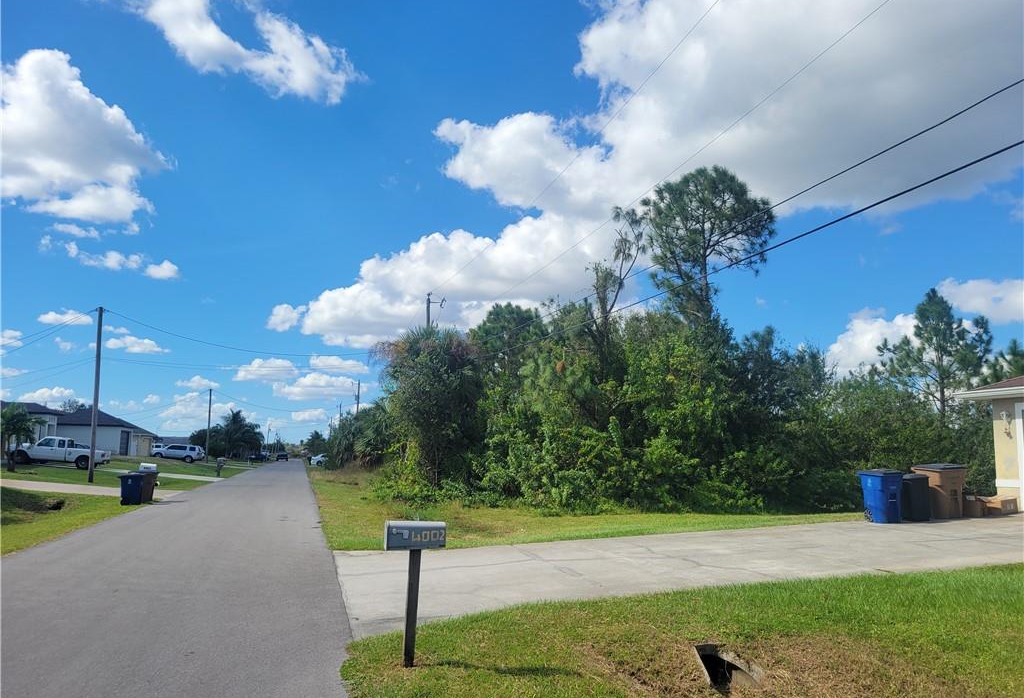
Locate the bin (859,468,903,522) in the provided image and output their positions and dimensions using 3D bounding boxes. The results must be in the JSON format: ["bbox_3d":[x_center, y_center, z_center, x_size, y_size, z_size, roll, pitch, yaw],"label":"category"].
[{"bbox_3d":[7.844,3.128,16.400,0.620,1.060,0.730,2,-8,-15],"label":"bin"}]

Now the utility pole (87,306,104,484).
[{"bbox_3d":[-19.212,2.051,35.500,0.300,8.200,0.300,2,-8,-15],"label":"utility pole"}]

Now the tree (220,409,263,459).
[{"bbox_3d":[-37.135,11.987,106.000,5.700,7.100,5.700,2,-8,-15],"label":"tree"}]

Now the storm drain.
[{"bbox_3d":[2.072,3.051,7.400,0.550,0.350,0.500,2,-8,-15],"label":"storm drain"}]

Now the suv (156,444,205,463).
[{"bbox_3d":[-34.579,10.847,80.000,4.800,1.800,1.950,2,-8,-15],"label":"suv"}]

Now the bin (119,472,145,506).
[{"bbox_3d":[-13.002,4.761,26.300,0.730,1.060,0.620,2,-8,-15],"label":"bin"}]

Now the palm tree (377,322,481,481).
[{"bbox_3d":[-3.341,2.556,30.000,4.000,6.600,4.000,2,-8,-15],"label":"palm tree"}]

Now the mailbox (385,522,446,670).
[{"bbox_3d":[-0.825,2.073,6.600,0.520,1.230,0.190,2,-8,-15],"label":"mailbox"}]

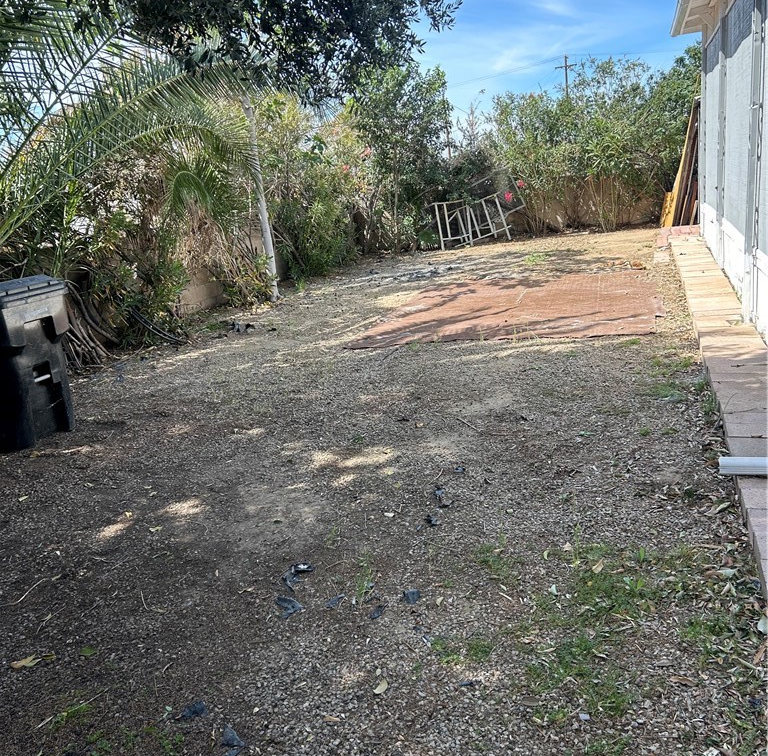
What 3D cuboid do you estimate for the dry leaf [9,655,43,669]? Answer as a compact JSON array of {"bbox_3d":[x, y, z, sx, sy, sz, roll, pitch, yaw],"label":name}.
[{"bbox_3d":[-1.193,0.953,2.568,0.087,0.020,0.058,-16,18,-37],"label":"dry leaf"}]

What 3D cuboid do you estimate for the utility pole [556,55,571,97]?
[{"bbox_3d":[18.239,-25.890,76.422,2.200,11.329,0.300,-1,15,14],"label":"utility pole"}]

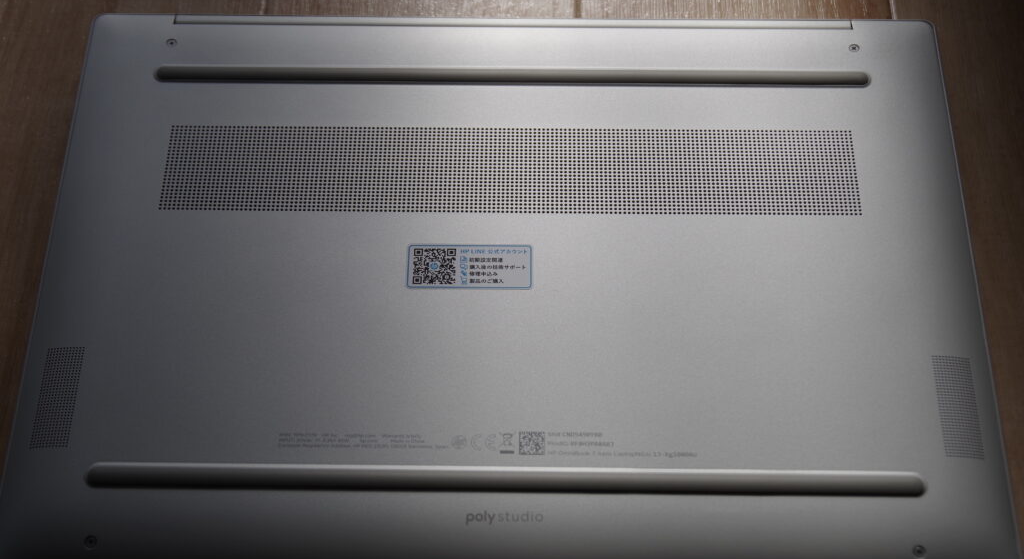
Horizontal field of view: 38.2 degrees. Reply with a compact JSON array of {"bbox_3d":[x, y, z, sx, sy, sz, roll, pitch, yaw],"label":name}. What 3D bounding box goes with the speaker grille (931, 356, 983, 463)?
[{"bbox_3d":[0.132,0.038,0.439,0.012,0.002,0.034,4,58,-5],"label":"speaker grille"}]

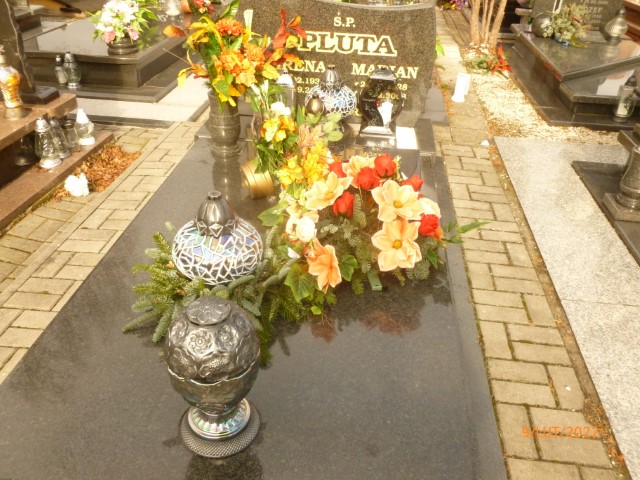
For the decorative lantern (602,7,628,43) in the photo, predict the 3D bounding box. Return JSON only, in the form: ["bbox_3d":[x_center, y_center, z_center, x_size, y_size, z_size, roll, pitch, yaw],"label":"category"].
[{"bbox_3d":[2.978,-2.153,5.184,0.209,0.329,0.209,4,33,5],"label":"decorative lantern"}]

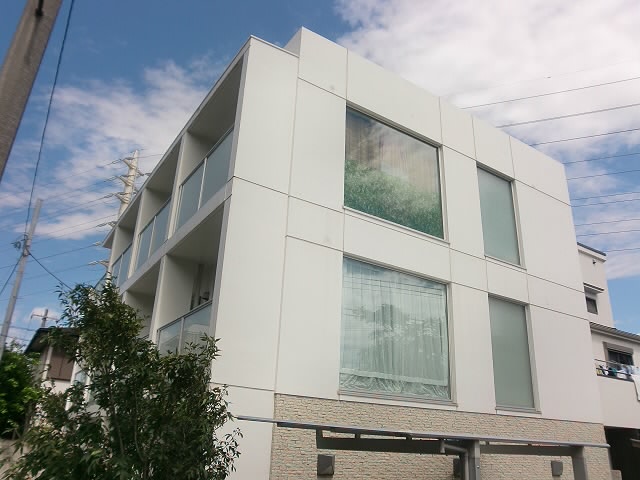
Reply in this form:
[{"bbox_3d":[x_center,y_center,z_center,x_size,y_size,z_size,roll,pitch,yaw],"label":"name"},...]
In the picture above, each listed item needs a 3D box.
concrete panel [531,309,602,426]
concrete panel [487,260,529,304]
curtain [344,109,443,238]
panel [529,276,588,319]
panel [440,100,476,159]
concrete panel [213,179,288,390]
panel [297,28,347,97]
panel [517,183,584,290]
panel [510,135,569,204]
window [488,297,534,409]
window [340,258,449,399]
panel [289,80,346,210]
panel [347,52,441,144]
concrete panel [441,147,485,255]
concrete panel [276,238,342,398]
[{"bbox_3d":[5.109,2.672,10.875,2.141,2.247,0.200,16,-26,-30],"label":"concrete panel"},{"bbox_3d":[3.750,0.905,10.575,1.276,0.677,0.200,16,-26,-30],"label":"concrete panel"},{"bbox_3d":[1.334,-1.109,9.710,2.467,2.146,0.120,16,-25,-31],"label":"curtain"},{"bbox_3d":[5.172,1.320,11.427,2.141,0.677,0.200,16,-26,-30],"label":"panel"},{"bbox_3d":[2.948,-2.340,11.137,1.053,1.158,0.100,16,-25,-31],"label":"panel"},{"bbox_3d":[-0.985,0.582,7.342,0.943,2.928,0.200,16,-26,-30],"label":"concrete panel"},{"bbox_3d":[0.030,-3.165,9.467,1.048,1.148,0.200,16,-26,-30],"label":"panel"},{"bbox_3d":[5.322,-0.052,12.058,2.239,2.255,0.100,16,-25,-31],"label":"panel"},{"bbox_3d":[5.309,-1.627,12.630,2.141,1.148,0.200,16,-26,-30],"label":"panel"},{"bbox_3d":[3.756,2.222,10.186,1.200,2.090,0.100,16,-25,-31],"label":"window"},{"bbox_3d":[1.221,1.584,8.665,2.467,2.117,0.120,16,-25,-31],"label":"window"},{"bbox_3d":[-0.044,-1.582,8.821,1.048,2.273,0.200,16,-26,-30],"label":"panel"},{"bbox_3d":[1.500,-2.755,10.225,2.469,1.158,0.100,16,-25,-31],"label":"panel"},{"bbox_3d":[2.855,-0.738,10.558,1.027,2.273,0.200,16,-26,-30],"label":"concrete panel"},{"bbox_3d":[-0.171,1.134,7.712,1.048,2.247,0.200,16,-26,-30],"label":"concrete panel"}]

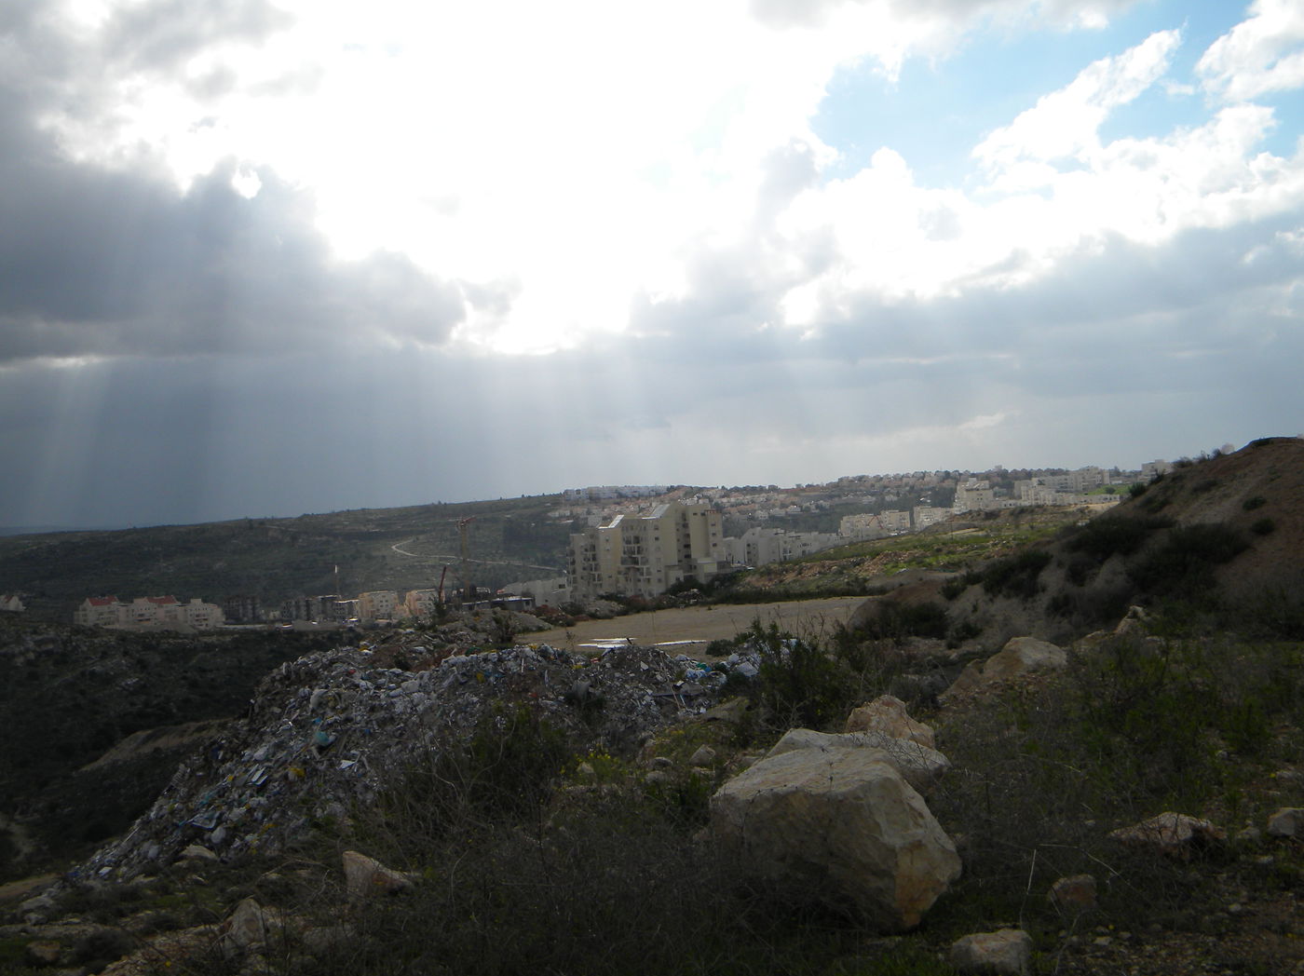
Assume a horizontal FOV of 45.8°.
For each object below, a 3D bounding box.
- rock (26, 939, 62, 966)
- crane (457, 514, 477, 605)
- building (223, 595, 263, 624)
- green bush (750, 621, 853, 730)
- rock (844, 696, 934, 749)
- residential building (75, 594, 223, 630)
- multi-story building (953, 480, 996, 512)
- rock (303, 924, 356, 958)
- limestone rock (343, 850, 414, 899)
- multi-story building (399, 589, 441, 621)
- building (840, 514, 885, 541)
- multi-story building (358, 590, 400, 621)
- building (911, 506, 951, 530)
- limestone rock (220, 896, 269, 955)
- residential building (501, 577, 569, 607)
[{"bbox_3d":[-3.305,2.529,8.400,0.200,0.145,0.170,-3,0,0],"label":"rock"},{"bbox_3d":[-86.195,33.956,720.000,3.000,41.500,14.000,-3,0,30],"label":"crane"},{"bbox_3d":[-250.259,74.486,945.000,22.500,17.000,16.000,-3,0,-16],"label":"building"},{"bbox_3d":[1.216,1.521,12.500,0.850,0.900,0.800,-3,0,0],"label":"green bush"},{"bbox_3d":[1.571,1.571,10.200,0.550,0.400,0.450,-3,0,9],"label":"rock"},{"bbox_3d":[-297.838,73.328,915.000,82.000,17.500,18.000,-3,0,-9],"label":"residential building"},{"bbox_3d":[204.584,5.494,980.000,25.000,20.000,18.000,-3,0,10],"label":"multi-story building"},{"bbox_3d":[-1.336,1.876,6.400,0.200,0.130,0.160,-3,0,-12],"label":"rock"},{"bbox_3d":[-1.564,2.203,8.800,0.400,0.280,0.280,-3,0,0],"label":"limestone rock"},{"bbox_3d":[-139.552,70.236,930.000,20.000,18.000,16.000,-3,0,-27],"label":"multi-story building"},{"bbox_3d":[122.584,23.448,900.000,25.000,16.500,15.000,-3,0,12],"label":"building"},{"bbox_3d":[-166.163,71.611,940.000,20.500,18.000,16.000,-3,0,-27],"label":"multi-story building"},{"bbox_3d":[181.057,20.117,1000.000,22.000,16.000,16.000,-3,0,10],"label":"building"},{"bbox_3d":[-2.087,2.238,7.900,0.240,0.300,0.200,-3,0,0],"label":"limestone rock"},{"bbox_3d":[-33.230,29.892,440.000,20.000,10.000,14.000,-3,0,10],"label":"residential building"}]

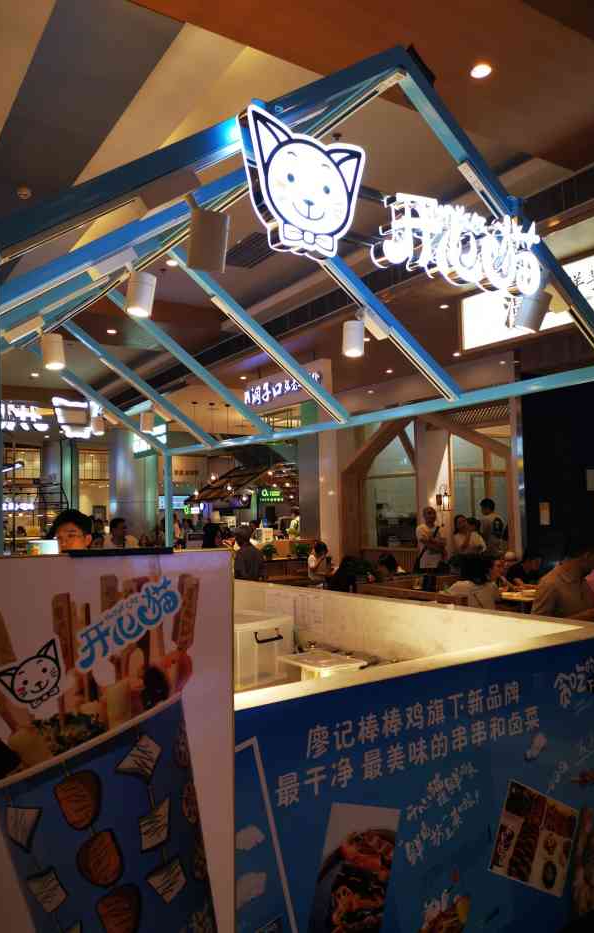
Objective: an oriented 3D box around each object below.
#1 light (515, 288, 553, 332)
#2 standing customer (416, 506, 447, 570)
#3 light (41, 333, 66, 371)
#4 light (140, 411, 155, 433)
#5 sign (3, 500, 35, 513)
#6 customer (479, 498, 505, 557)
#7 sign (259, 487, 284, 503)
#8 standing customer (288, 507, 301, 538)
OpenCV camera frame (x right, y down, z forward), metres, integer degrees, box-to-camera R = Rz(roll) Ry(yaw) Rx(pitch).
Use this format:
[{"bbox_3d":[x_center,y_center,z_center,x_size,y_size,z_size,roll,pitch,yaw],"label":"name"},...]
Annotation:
[{"bbox_3d":[0.779,-0.516,2.392,0.084,0.137,0.084,18,3,-1],"label":"light"},{"bbox_3d":[2.045,1.437,10.970,0.500,1.650,0.320,-1,-4,-6],"label":"standing customer"},{"bbox_3d":[-0.993,-0.470,2.973,0.084,0.140,0.084,0,-14,-35],"label":"light"},{"bbox_3d":[-0.978,-0.289,4.777,0.085,0.140,0.085,1,-4,-35],"label":"light"},{"bbox_3d":[-8.388,1.224,22.000,1.000,0.260,0.080,1,-4,-31],"label":"sign"},{"bbox_3d":[3.023,1.373,11.166,0.480,1.750,0.300,0,-4,-17],"label":"customer"},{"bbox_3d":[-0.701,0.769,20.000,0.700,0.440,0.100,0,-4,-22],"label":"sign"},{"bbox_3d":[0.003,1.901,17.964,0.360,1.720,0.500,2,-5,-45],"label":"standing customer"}]

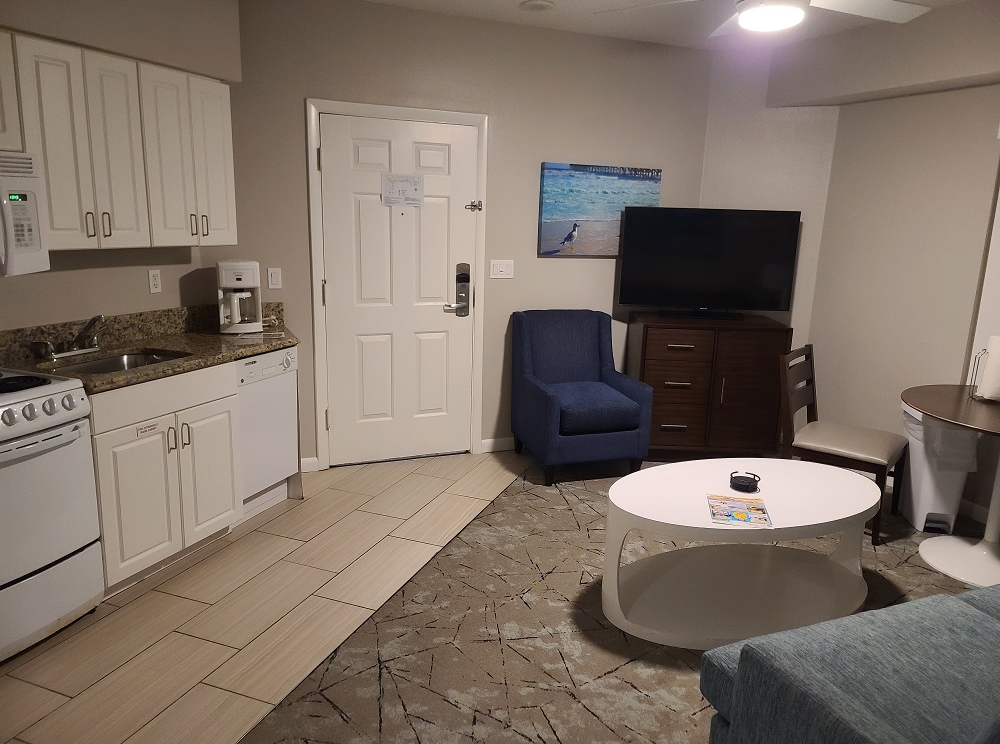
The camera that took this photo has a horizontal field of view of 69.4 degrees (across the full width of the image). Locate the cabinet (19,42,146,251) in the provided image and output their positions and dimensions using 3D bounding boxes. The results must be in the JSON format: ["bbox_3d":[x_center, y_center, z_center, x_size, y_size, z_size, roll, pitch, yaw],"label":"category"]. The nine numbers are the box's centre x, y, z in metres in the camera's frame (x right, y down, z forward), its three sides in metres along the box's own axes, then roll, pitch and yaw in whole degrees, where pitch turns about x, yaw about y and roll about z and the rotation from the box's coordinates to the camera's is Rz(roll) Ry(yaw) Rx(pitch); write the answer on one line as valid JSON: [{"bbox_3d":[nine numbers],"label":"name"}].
[{"bbox_3d":[-1.787,-0.895,2.954,0.325,0.766,0.536,7,13,21],"label":"cabinet"}]

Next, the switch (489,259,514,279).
[{"bbox_3d":[0.016,-0.641,4.540,0.160,0.114,0.012,-4,13,-23],"label":"switch"}]

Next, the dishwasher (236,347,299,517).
[{"bbox_3d":[-1.416,0.286,3.706,0.600,0.832,0.434,7,13,21],"label":"dishwasher"}]

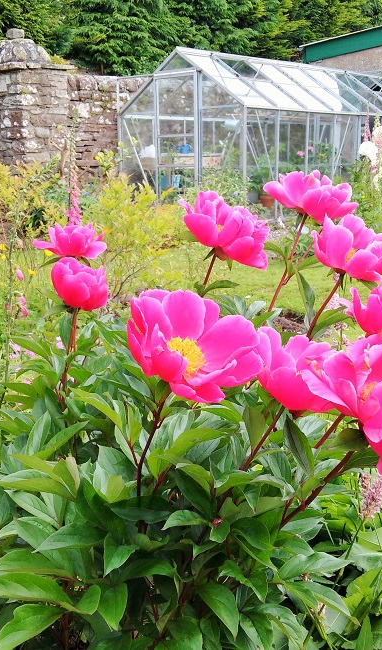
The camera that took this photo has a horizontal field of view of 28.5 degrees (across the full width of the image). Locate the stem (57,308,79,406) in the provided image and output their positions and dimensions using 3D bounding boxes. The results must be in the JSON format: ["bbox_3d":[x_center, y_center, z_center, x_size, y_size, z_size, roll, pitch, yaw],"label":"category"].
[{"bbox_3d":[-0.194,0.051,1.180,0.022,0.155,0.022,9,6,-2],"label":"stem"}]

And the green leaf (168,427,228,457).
[{"bbox_3d":[0.009,0.143,0.920,0.072,0.030,0.045,-1,13,0],"label":"green leaf"}]

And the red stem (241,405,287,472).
[{"bbox_3d":[0.093,0.145,0.960,0.009,0.108,0.009,36,-11,0],"label":"red stem"}]

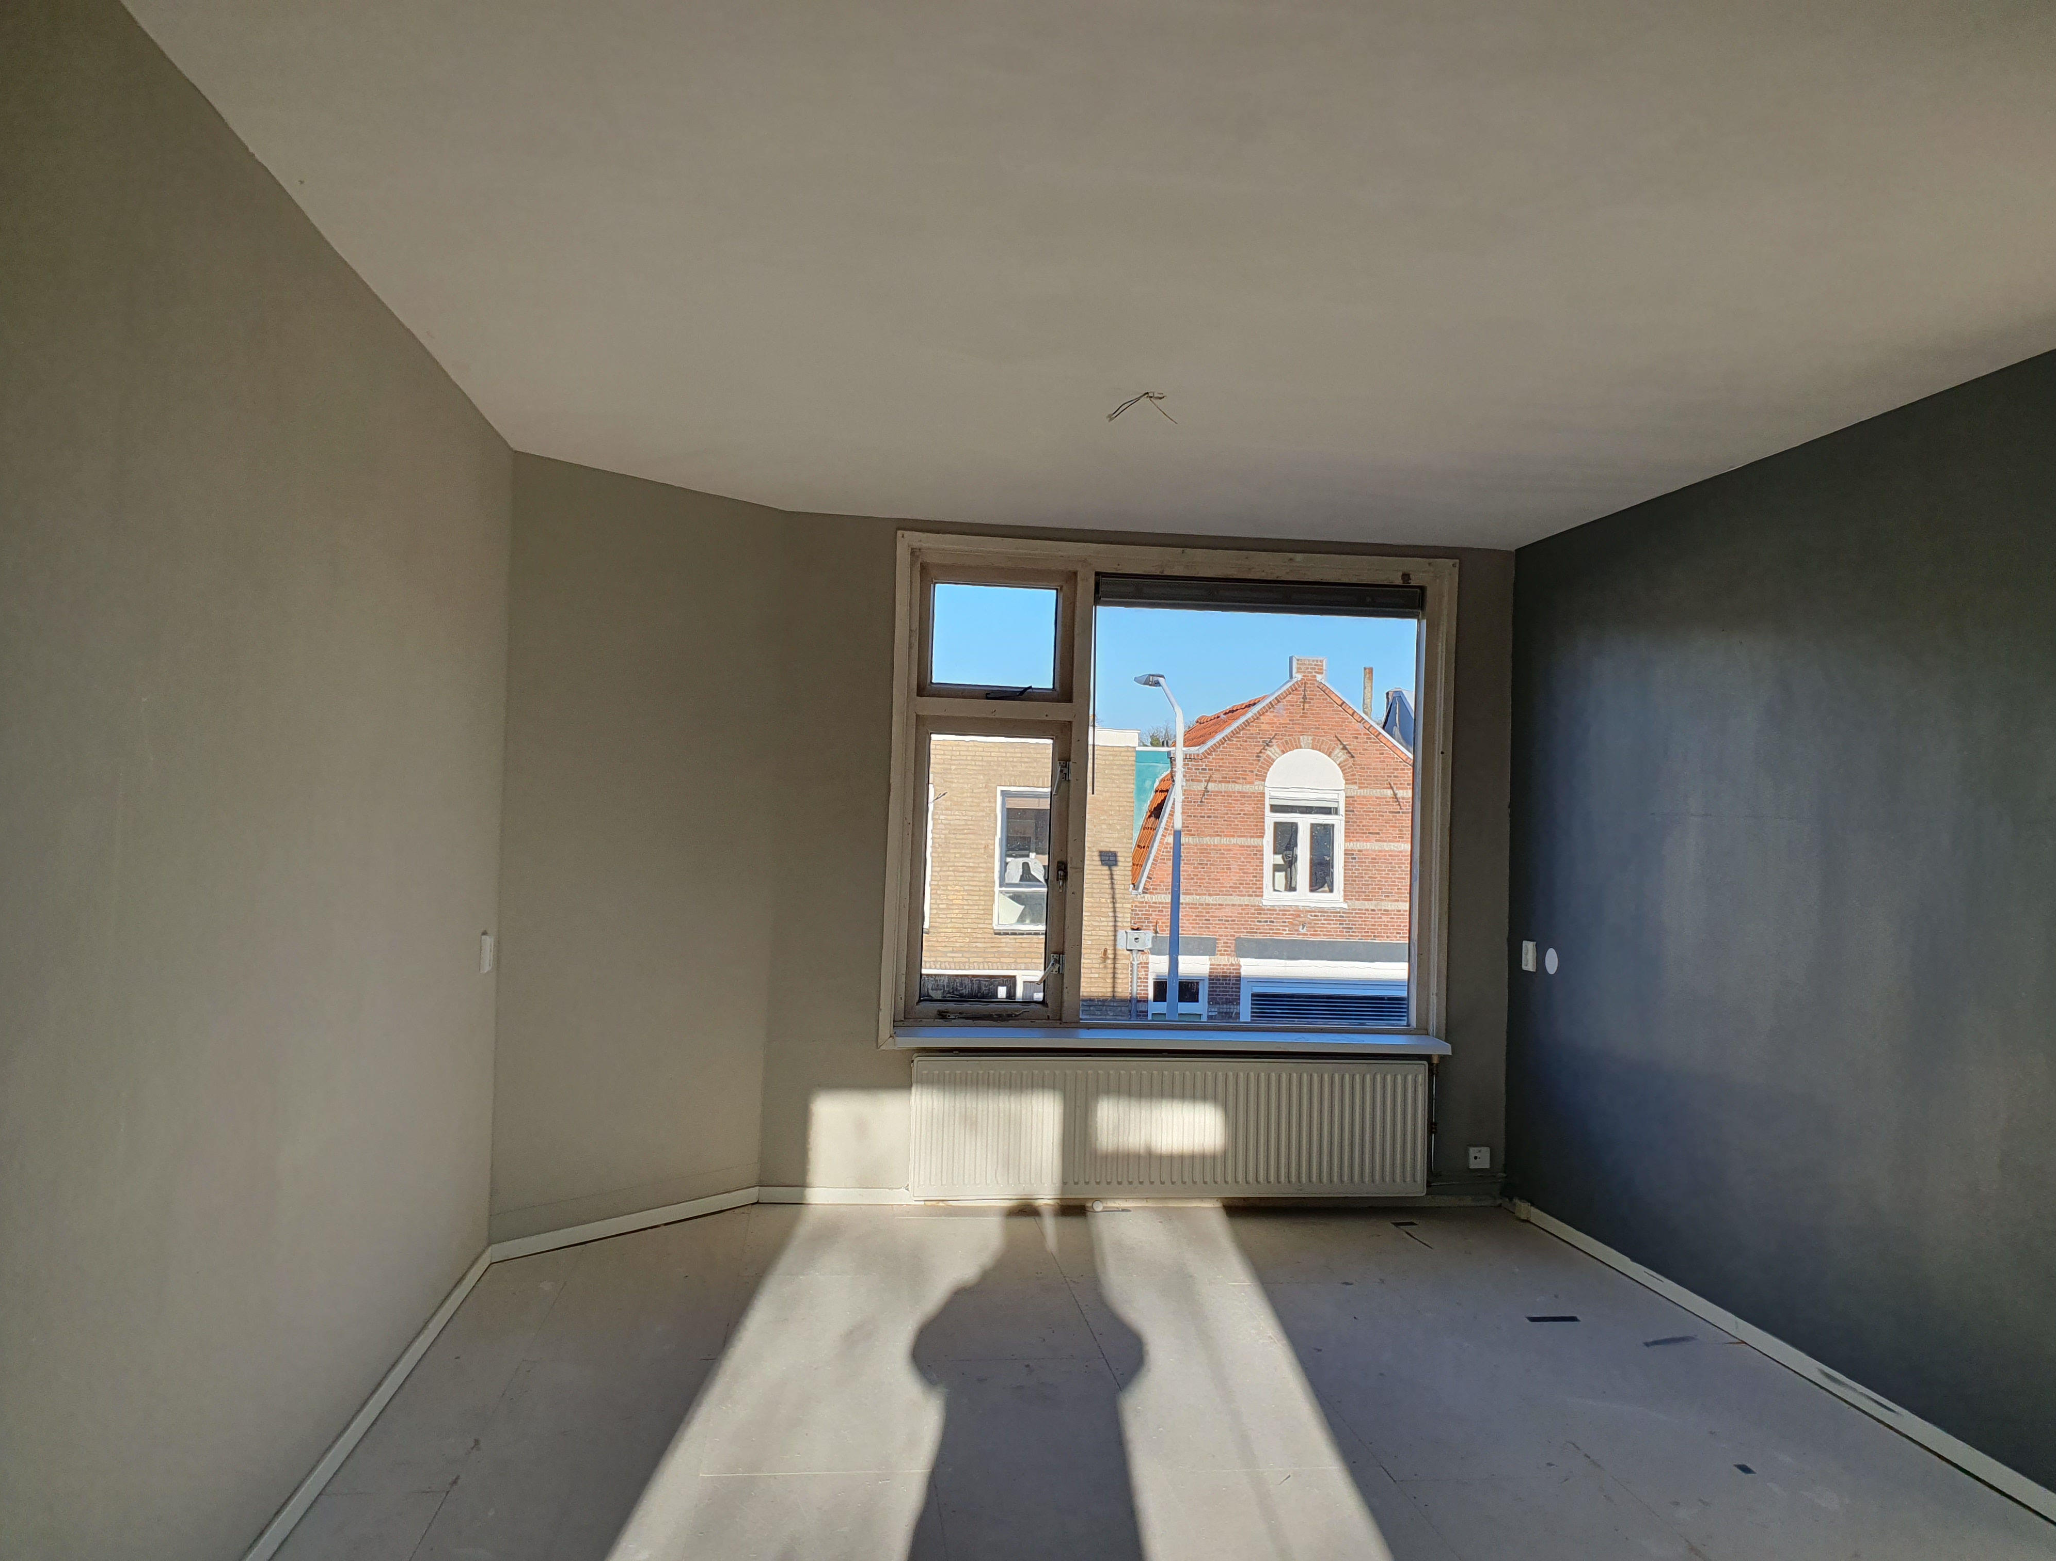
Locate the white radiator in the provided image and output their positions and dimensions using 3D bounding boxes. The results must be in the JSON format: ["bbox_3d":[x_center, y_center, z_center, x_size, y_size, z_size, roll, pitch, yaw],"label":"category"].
[{"bbox_3d":[0.528,1.260,5.694,1.907,0.502,0.090,2,-1,-7],"label":"white radiator"}]

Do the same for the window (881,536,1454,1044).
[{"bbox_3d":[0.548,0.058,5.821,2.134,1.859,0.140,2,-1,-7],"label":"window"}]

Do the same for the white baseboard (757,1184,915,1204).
[{"bbox_3d":[-0.675,1.489,5.598,0.565,0.063,0.016,2,-1,-7],"label":"white baseboard"}]

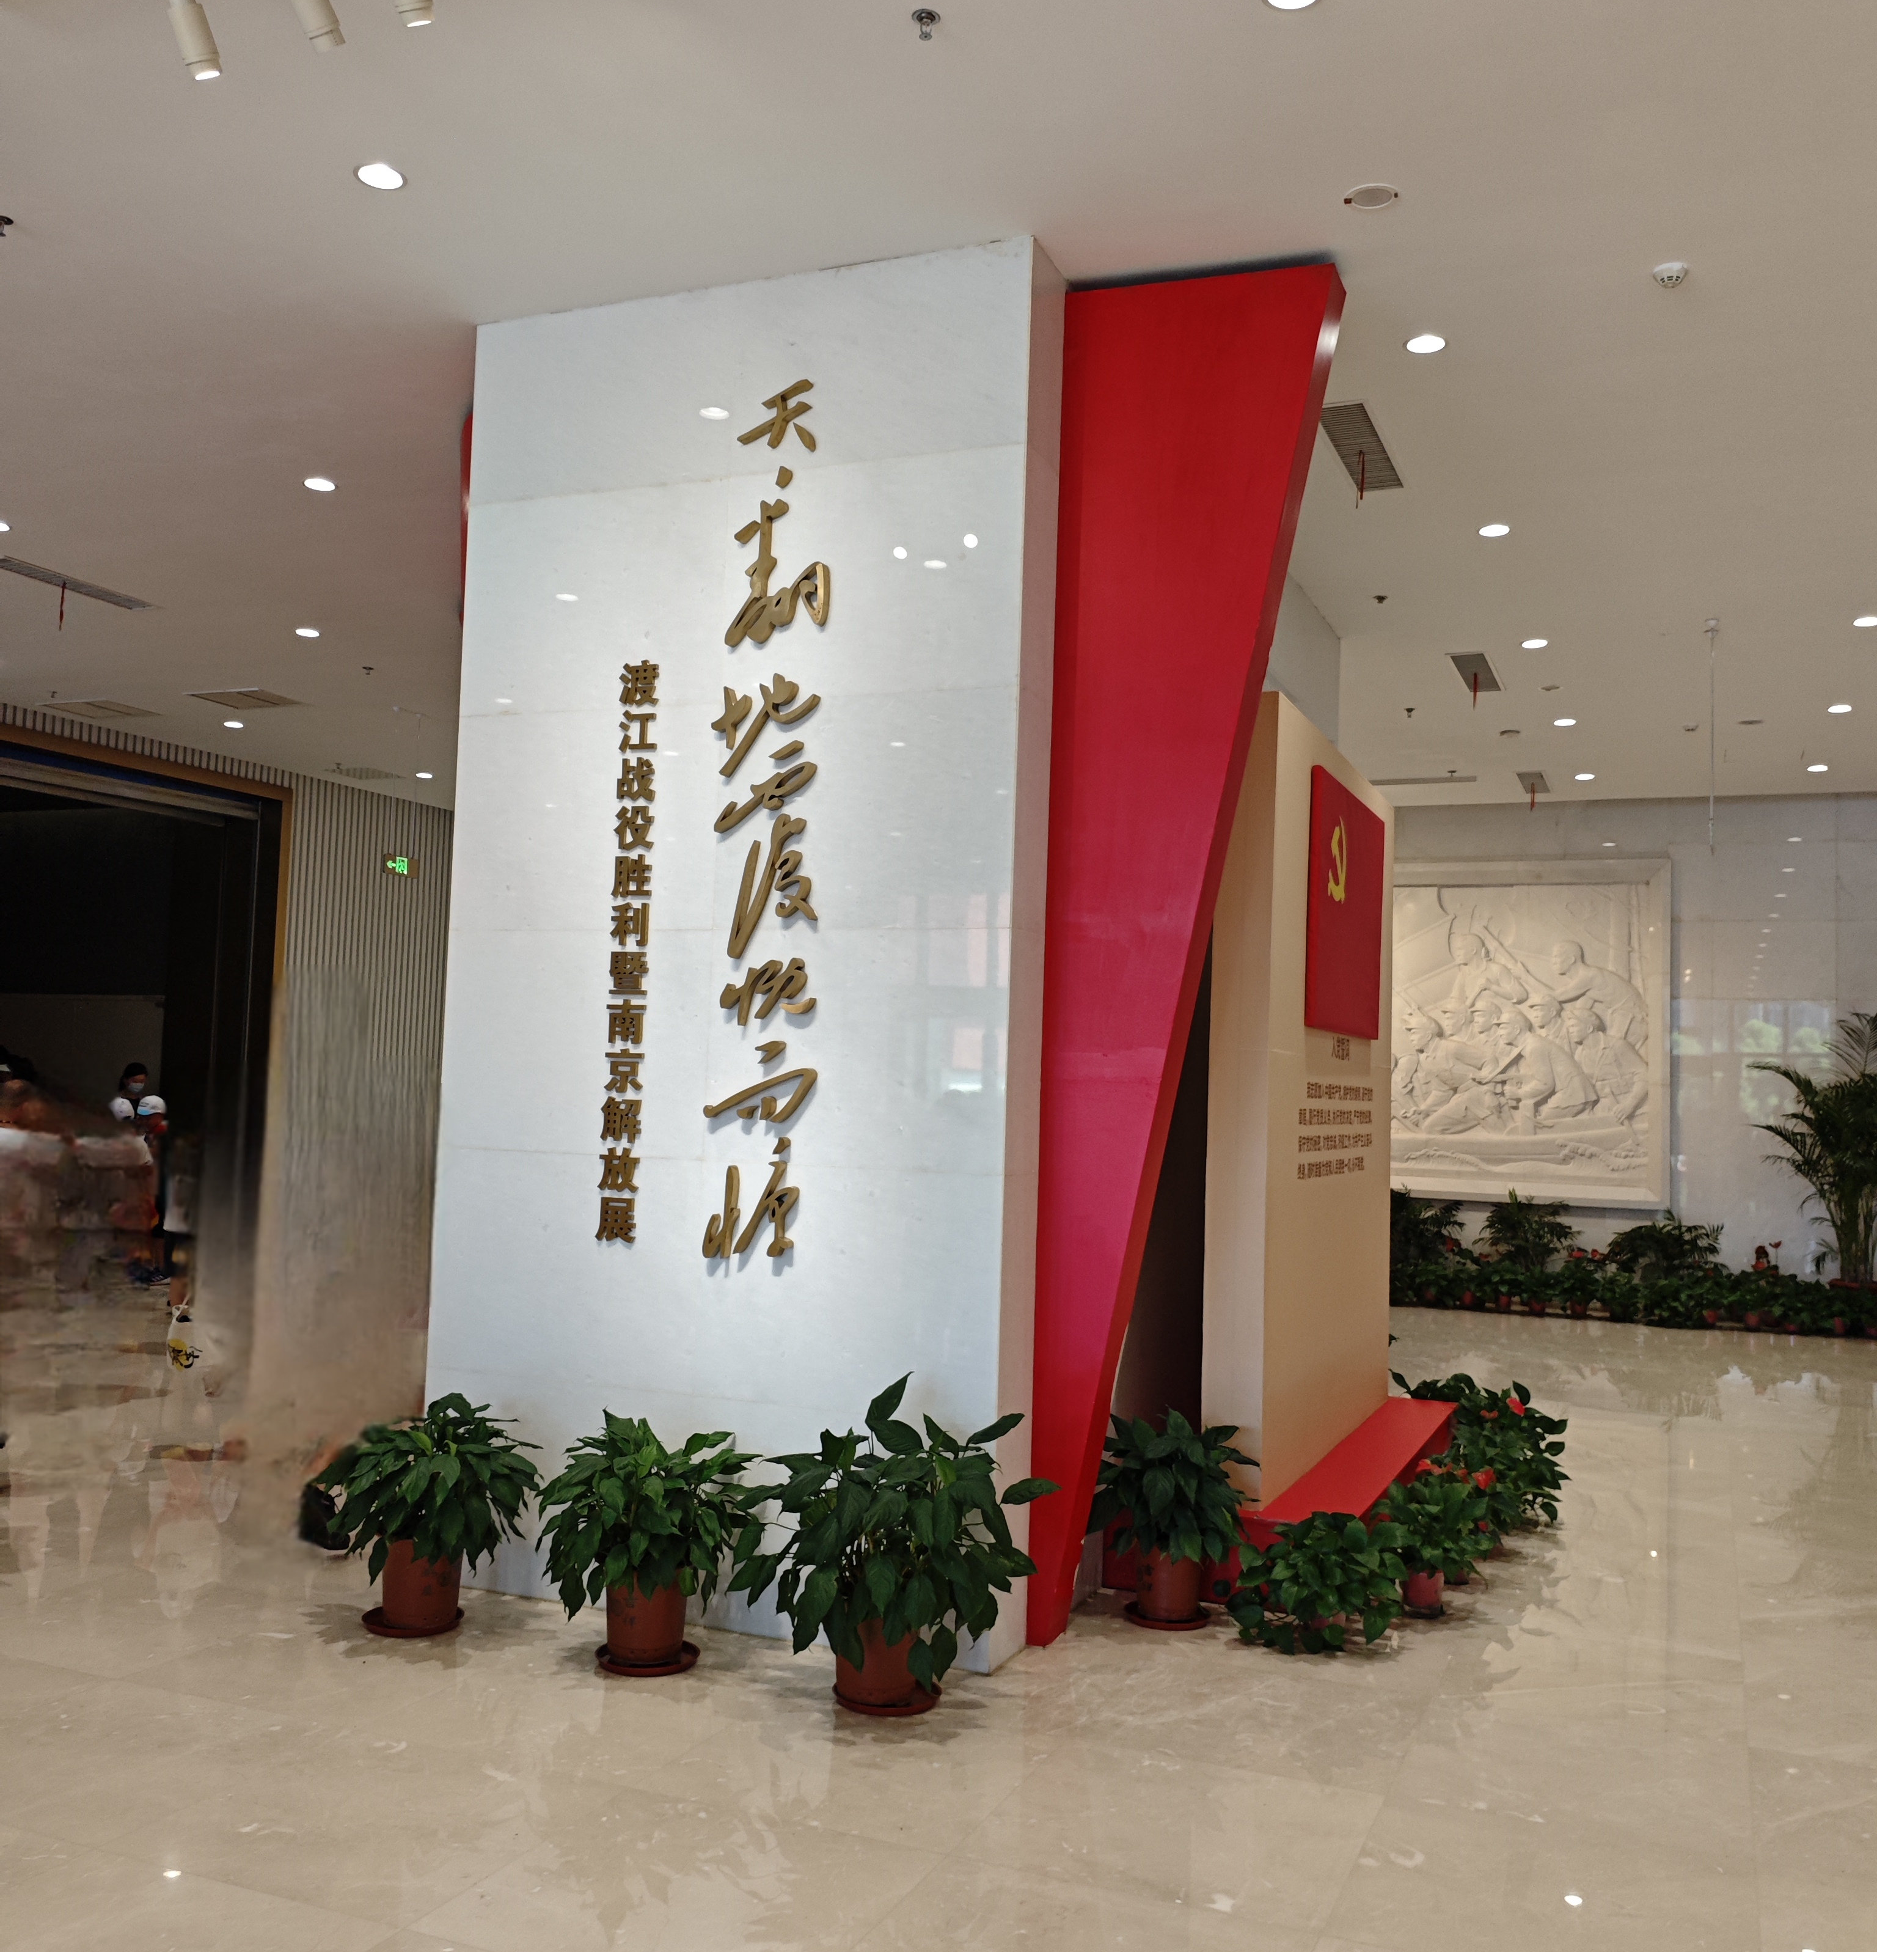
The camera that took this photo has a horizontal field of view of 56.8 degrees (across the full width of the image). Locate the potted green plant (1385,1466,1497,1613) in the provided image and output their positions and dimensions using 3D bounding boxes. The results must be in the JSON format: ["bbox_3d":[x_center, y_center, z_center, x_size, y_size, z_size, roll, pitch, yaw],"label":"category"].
[{"bbox_3d":[1.626,1.819,5.649,0.374,0.458,0.364,0,-4,23],"label":"potted green plant"}]

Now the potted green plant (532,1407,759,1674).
[{"bbox_3d":[-0.818,1.566,4.885,0.630,0.704,0.591,2,-4,0],"label":"potted green plant"}]

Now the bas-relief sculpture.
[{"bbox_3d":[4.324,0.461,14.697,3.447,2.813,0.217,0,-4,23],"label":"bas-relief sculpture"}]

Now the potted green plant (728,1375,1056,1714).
[{"bbox_3d":[-0.124,1.483,4.668,0.847,0.886,0.729,0,-4,23],"label":"potted green plant"}]

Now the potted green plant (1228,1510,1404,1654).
[{"bbox_3d":[1.168,1.812,5.359,0.522,0.404,0.492,0,-4,23],"label":"potted green plant"}]

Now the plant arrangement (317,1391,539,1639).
[{"bbox_3d":[-1.516,1.563,5.145,0.650,0.699,0.611,0,-4,23],"label":"plant arrangement"}]

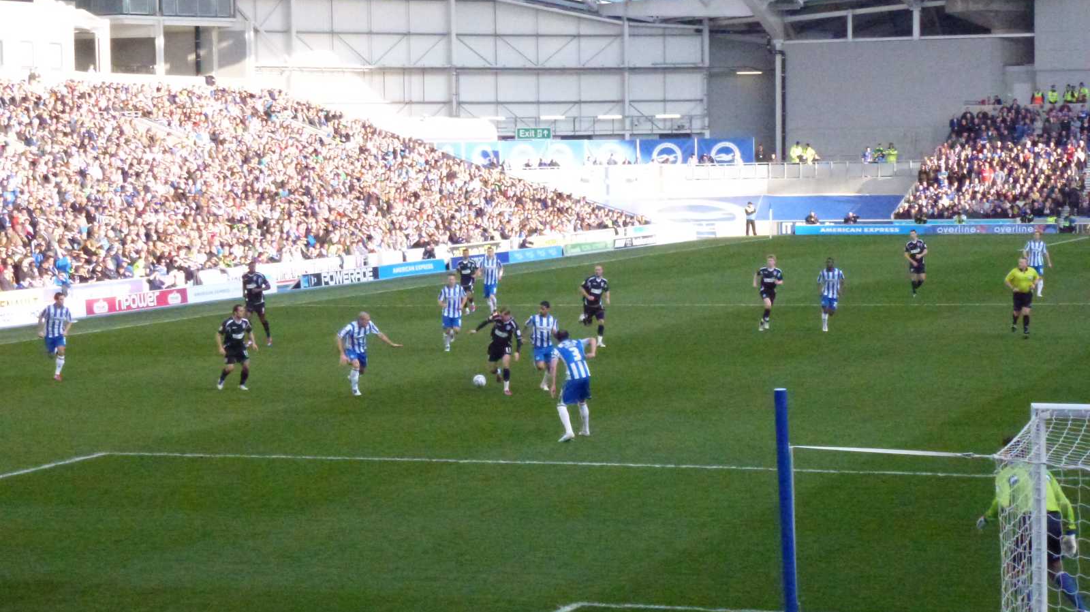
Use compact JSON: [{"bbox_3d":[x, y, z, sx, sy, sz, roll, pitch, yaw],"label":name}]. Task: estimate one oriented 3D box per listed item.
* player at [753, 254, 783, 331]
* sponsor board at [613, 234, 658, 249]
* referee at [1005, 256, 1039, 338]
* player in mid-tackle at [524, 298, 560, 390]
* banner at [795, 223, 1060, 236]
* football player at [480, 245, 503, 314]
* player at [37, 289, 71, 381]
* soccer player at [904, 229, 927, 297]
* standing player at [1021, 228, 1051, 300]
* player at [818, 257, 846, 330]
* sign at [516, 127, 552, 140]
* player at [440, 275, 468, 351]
[{"bbox_3d":[5.261,-0.308,66.089,0.700,1.770,0.700,0,3,7],"label":"player"},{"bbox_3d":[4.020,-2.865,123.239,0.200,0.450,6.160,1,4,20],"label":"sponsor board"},{"bbox_3d":[10.616,-0.185,62.333,0.750,1.790,0.620,0,3,-2],"label":"referee"},{"bbox_3d":[-0.062,0.719,50.901,0.620,1.624,0.750,0,3,12],"label":"player in mid-tackle"},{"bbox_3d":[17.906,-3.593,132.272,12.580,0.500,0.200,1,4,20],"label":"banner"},{"bbox_3d":[-1.400,-0.677,74.316,0.610,1.807,0.650,-1,3,-5],"label":"football player"},{"bbox_3d":[-9.600,0.593,54.945,0.650,1.736,0.750,-1,4,-14],"label":"player"},{"bbox_3d":[10.512,-1.216,79.476,0.630,1.898,0.600,0,4,18],"label":"soccer player"},{"bbox_3d":[13.724,-1.169,78.139,0.800,1.861,0.500,0,3,13],"label":"standing player"},{"bbox_3d":[6.672,-0.258,65.201,0.620,1.724,0.750,0,3,6],"label":"player"},{"bbox_3d":[-0.563,-8.975,146.000,1.860,0.630,0.100,0,3,0],"label":"sign"},{"bbox_3d":[-2.000,0.144,60.949,0.650,1.680,0.700,-1,3,0],"label":"player"}]

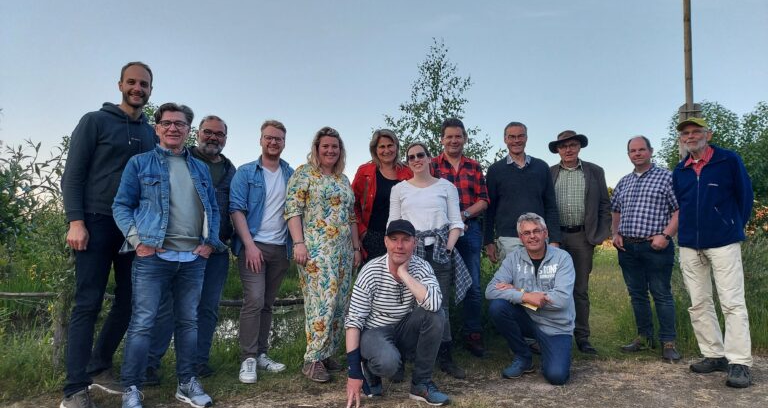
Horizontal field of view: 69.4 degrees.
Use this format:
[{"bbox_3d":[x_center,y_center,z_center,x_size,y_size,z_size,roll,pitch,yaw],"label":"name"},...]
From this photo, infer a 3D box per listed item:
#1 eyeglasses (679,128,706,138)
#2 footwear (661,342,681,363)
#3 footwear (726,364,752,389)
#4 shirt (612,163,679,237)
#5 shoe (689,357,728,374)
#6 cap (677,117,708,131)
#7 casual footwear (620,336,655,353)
[{"bbox_3d":[2.106,-0.481,3.786,0.145,0.045,0.145,-2,-3,42],"label":"eyeglasses"},{"bbox_3d":[2.273,1.150,4.400,0.110,0.115,0.290,-1,-2,14],"label":"footwear"},{"bbox_3d":[2.349,1.118,3.660,0.115,0.120,0.300,-1,-3,30],"label":"footwear"},{"bbox_3d":[2.090,-0.012,4.450,0.530,0.600,0.320,-1,-3,29],"label":"shirt"},{"bbox_3d":[2.283,1.127,3.890,0.300,0.120,0.115,1,-3,-24],"label":"shoe"},{"bbox_3d":[2.109,-0.538,3.780,0.260,0.120,0.175,2,-3,-44],"label":"cap"},{"bbox_3d":[2.093,1.157,4.570,0.290,0.115,0.110,1,-3,-25],"label":"casual footwear"}]

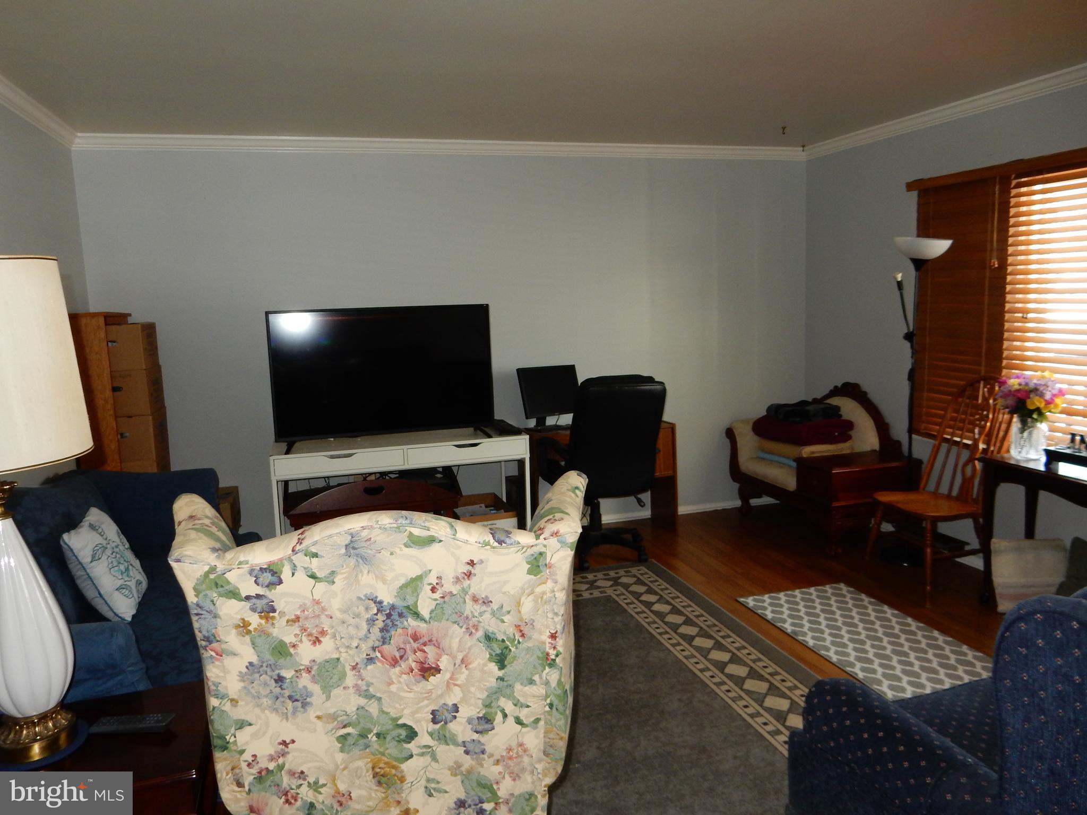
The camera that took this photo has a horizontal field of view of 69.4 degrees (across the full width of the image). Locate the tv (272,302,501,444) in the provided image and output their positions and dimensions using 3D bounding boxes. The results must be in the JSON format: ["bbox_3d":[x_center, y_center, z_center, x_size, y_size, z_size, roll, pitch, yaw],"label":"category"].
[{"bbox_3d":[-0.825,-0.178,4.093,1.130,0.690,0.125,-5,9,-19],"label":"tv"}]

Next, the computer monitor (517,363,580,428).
[{"bbox_3d":[0.030,-0.060,4.688,0.400,0.370,0.180,-6,9,-27],"label":"computer monitor"}]

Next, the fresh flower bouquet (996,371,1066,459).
[{"bbox_3d":[2.203,0.029,3.553,0.270,0.385,0.270,-5,9,-17],"label":"fresh flower bouquet"}]

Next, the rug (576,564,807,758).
[{"bbox_3d":[0.016,1.119,2.787,2.150,0.010,2.850,-5,9,-17],"label":"rug"}]

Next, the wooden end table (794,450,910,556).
[{"bbox_3d":[1.812,0.552,4.640,0.510,0.490,0.320,-5,9,-17],"label":"wooden end table"}]

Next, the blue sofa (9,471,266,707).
[{"bbox_3d":[-1.443,0.733,2.795,0.820,0.910,1.450,-4,9,-11],"label":"blue sofa"}]

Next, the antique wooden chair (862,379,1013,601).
[{"bbox_3d":[1.934,0.377,3.841,0.550,1.030,0.480,-5,9,-20],"label":"antique wooden chair"}]

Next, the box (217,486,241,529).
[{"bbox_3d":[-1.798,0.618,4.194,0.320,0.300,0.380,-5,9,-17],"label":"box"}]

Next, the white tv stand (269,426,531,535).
[{"bbox_3d":[-0.783,0.541,4.365,1.320,0.767,0.590,-5,9,-17],"label":"white tv stand"}]

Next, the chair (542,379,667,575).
[{"bbox_3d":[0.336,0.327,4.446,0.660,1.080,0.690,-5,9,-20],"label":"chair"}]

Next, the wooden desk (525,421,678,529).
[{"bbox_3d":[0.321,0.453,4.870,0.930,0.710,0.410,-5,9,-17],"label":"wooden desk"}]

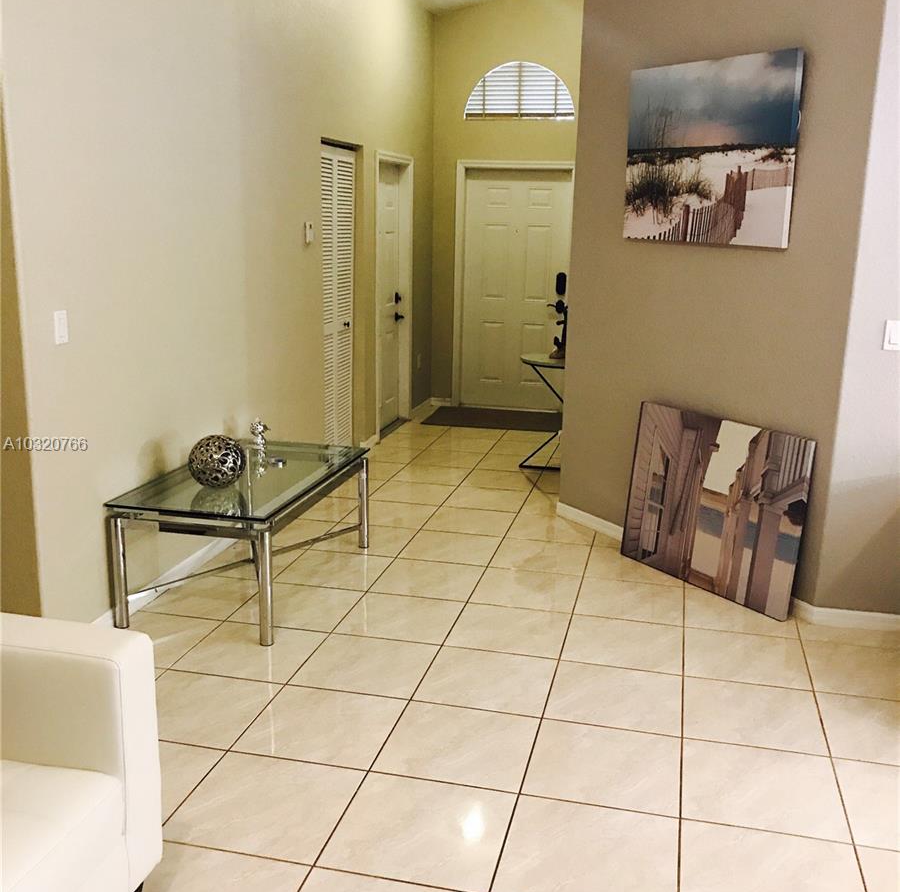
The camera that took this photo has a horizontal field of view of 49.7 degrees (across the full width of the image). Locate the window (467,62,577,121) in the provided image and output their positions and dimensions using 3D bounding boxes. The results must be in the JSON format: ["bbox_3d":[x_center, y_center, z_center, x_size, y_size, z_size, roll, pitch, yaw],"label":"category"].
[{"bbox_3d":[0.575,-2.953,8.070,0.925,0.455,0.080,4,13,13],"label":"window"}]

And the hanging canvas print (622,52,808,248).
[{"bbox_3d":[1.126,-1.294,4.322,0.035,0.770,0.975,-7,15,-31],"label":"hanging canvas print"}]

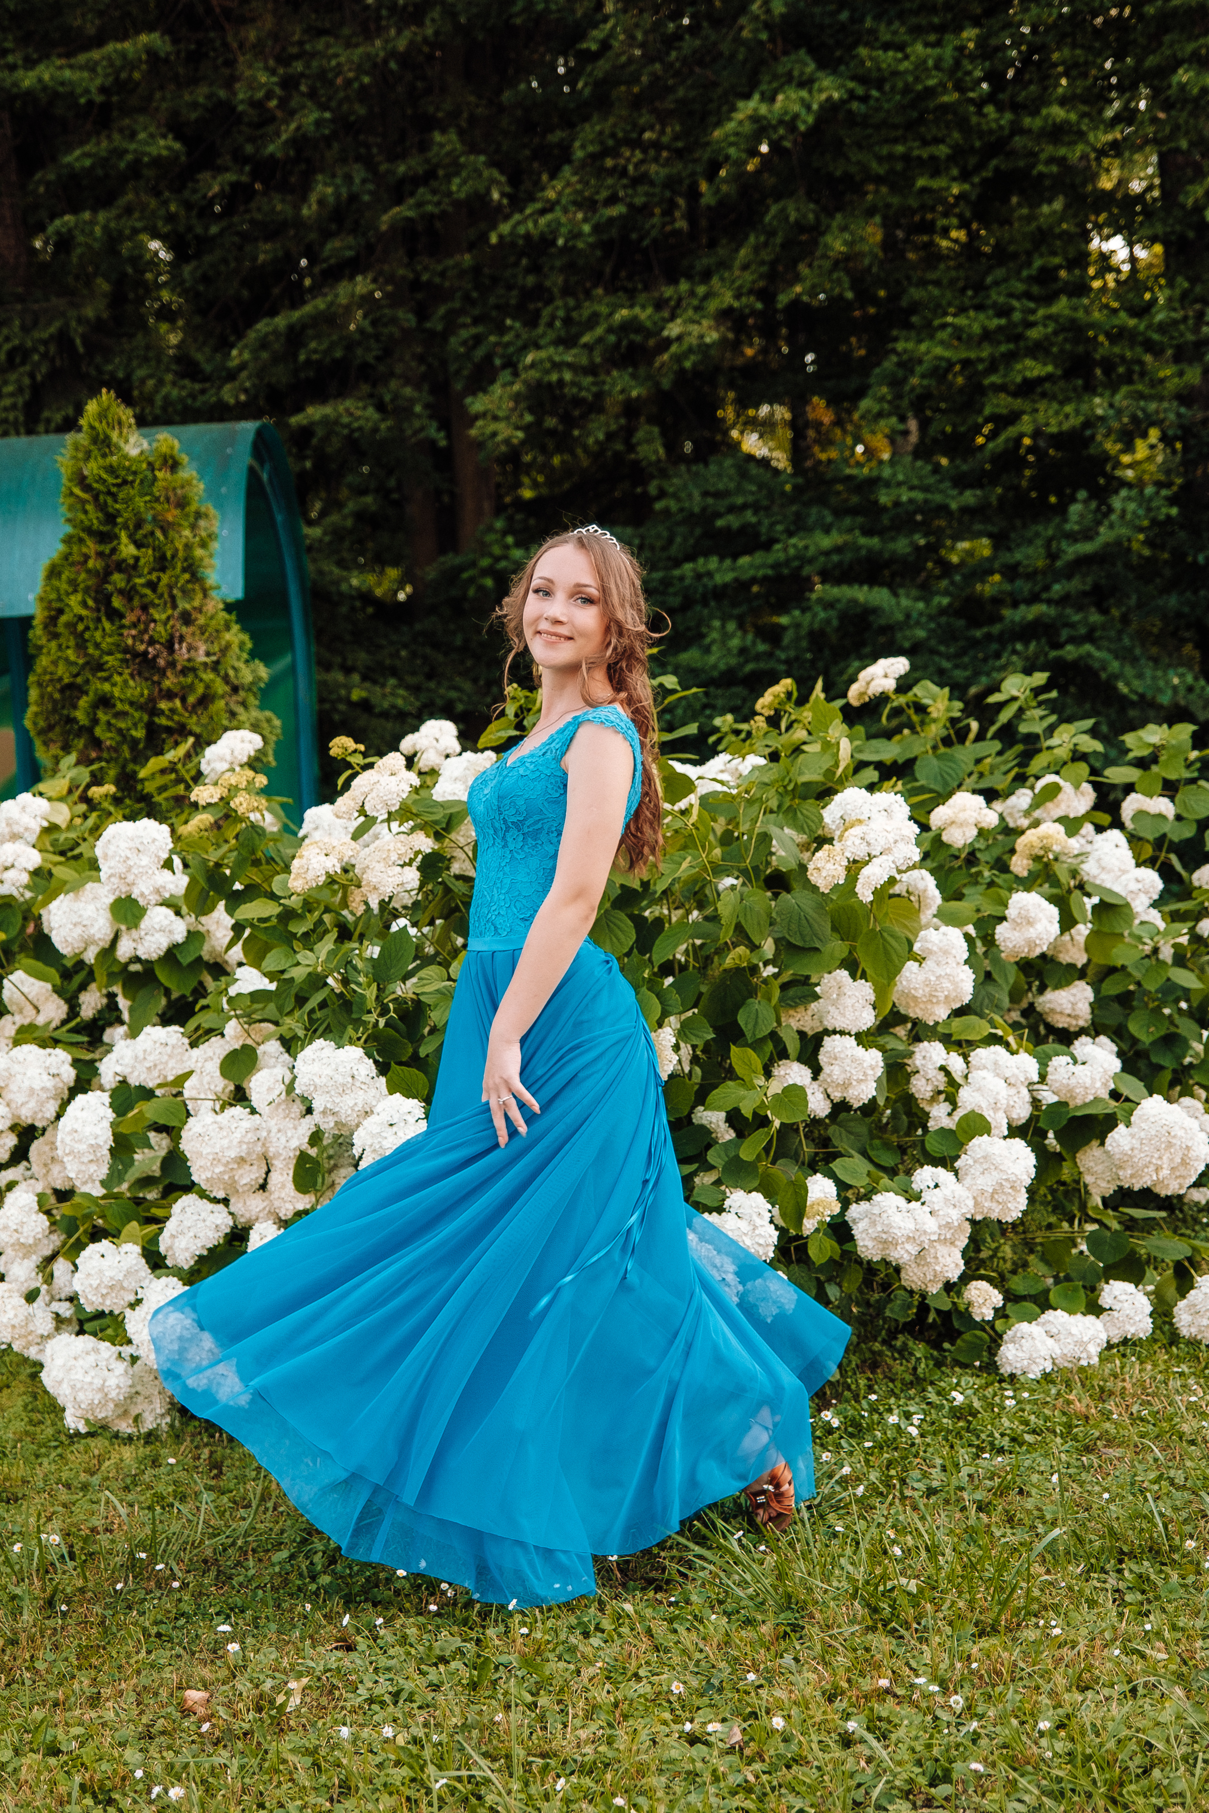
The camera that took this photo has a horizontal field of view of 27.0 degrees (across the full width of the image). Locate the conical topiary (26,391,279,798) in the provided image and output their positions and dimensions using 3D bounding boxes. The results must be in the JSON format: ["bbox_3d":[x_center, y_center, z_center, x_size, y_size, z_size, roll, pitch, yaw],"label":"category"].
[{"bbox_3d":[-1.257,-0.266,7.096,0.780,2.346,0.780,-4,5,0],"label":"conical topiary"}]

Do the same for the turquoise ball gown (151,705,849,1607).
[{"bbox_3d":[-0.191,0.377,4.168,1.080,1.382,0.830,-7,6,-30],"label":"turquoise ball gown"}]

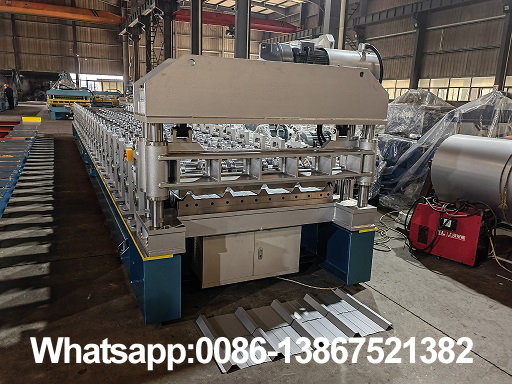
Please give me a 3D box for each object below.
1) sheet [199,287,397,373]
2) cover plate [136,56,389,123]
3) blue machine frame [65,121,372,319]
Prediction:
[{"bbox_3d":[0.226,0.772,2.362,1.074,0.042,0.511,-4,14,-26],"label":"sheet"},{"bbox_3d":[0.093,-0.620,2.536,1.642,0.362,0.379,-4,14,-26],"label":"cover plate"},{"bbox_3d":[-2.275,-0.666,7.439,1.670,0.401,11.022,-4,14,-26],"label":"blue machine frame"}]

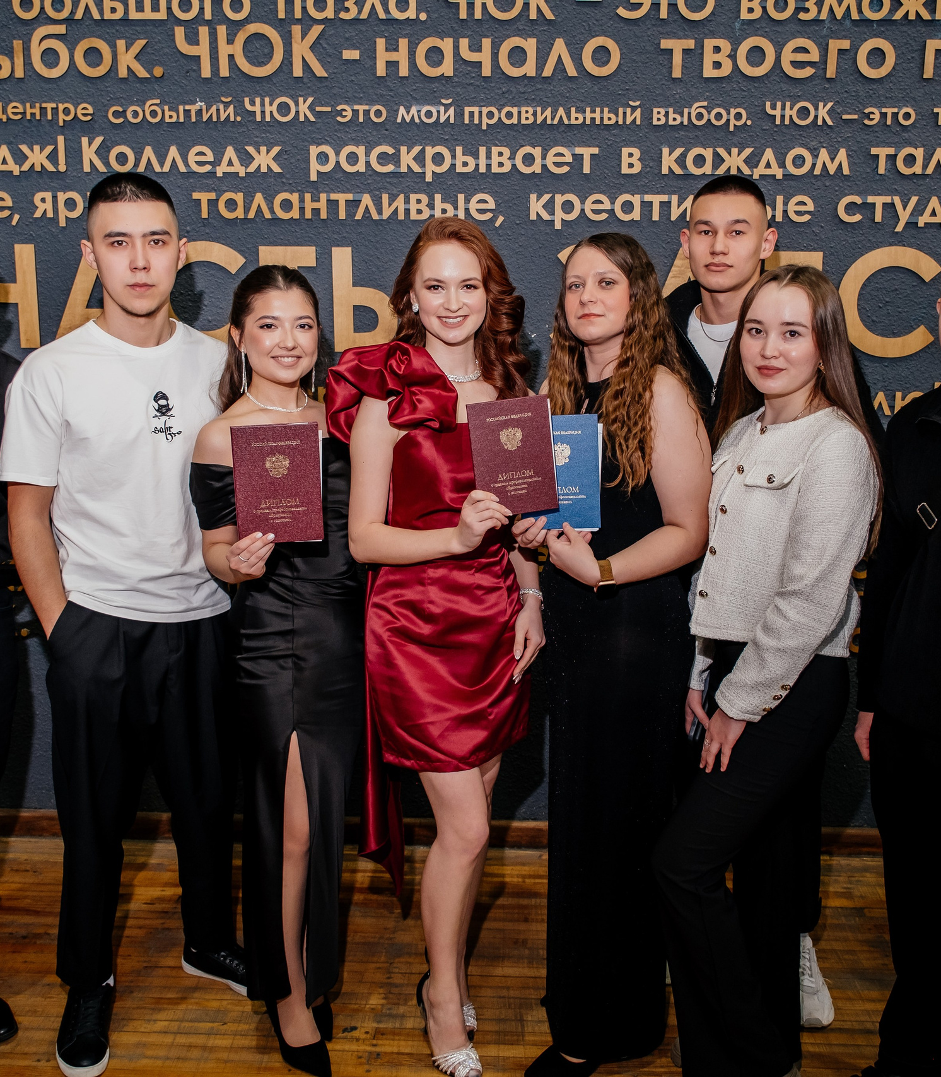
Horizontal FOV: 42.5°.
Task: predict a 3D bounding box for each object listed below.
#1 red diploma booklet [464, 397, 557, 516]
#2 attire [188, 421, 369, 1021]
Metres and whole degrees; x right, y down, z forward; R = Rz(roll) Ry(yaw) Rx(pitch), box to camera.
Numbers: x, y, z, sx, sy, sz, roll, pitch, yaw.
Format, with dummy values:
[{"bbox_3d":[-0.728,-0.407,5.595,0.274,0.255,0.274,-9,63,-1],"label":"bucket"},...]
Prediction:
[{"bbox_3d":[0.079,-0.150,2.235,0.152,0.212,0.012,-6,2,0],"label":"red diploma booklet"},{"bbox_3d":[-0.370,0.373,2.456,0.360,1.185,0.270,0,11,-3],"label":"attire"}]

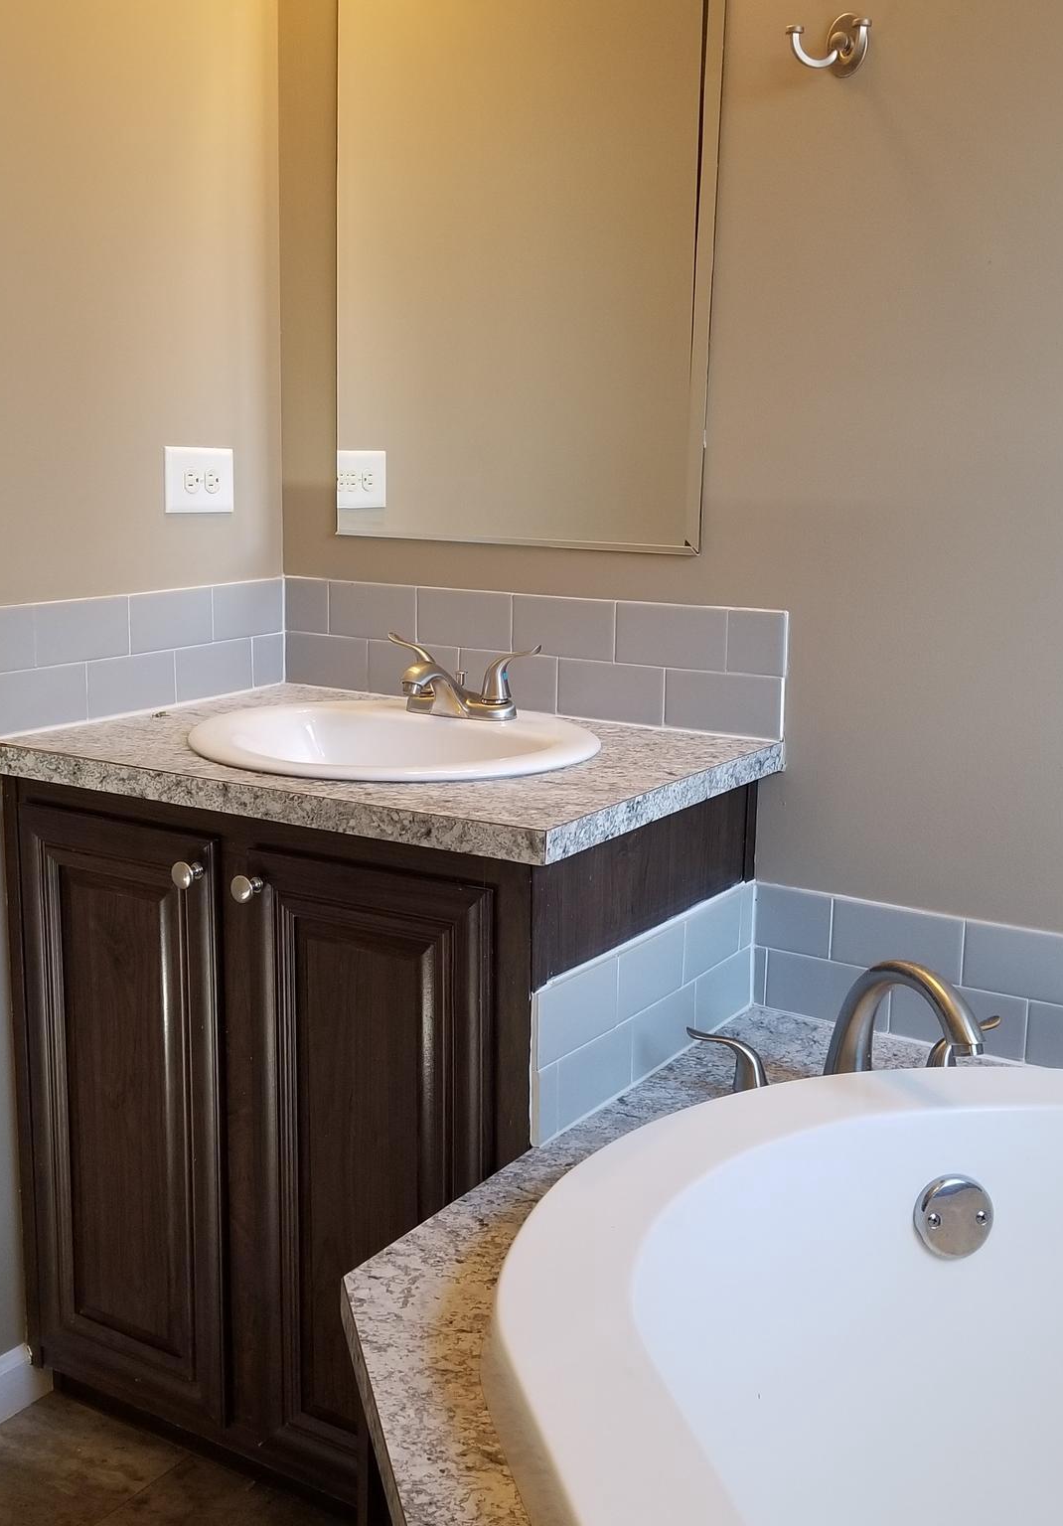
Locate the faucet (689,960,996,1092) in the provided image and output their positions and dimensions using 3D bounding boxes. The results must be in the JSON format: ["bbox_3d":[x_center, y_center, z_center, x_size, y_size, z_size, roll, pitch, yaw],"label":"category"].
[{"bbox_3d":[0.355,0.281,1.498,0.330,0.177,0.265,-2,12,-14],"label":"faucet"}]

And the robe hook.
[{"bbox_3d":[0.324,-0.763,1.608,0.094,0.066,0.064,8,13,32],"label":"robe hook"}]

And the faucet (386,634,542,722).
[{"bbox_3d":[-0.106,-0.102,1.871,0.236,0.094,0.140,8,13,32],"label":"faucet"}]

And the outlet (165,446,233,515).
[{"bbox_3d":[-0.436,-0.371,2.010,0.007,0.084,0.130,7,13,29],"label":"outlet"}]

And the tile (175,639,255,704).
[{"bbox_3d":[-0.436,-0.128,2.101,0.008,0.073,0.152,8,14,31],"label":"tile"}]

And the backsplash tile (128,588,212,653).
[{"bbox_3d":[-0.476,-0.190,2.021,0.008,0.076,0.152,8,14,31],"label":"backsplash tile"}]

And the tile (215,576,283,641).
[{"bbox_3d":[-0.398,-0.215,2.145,0.008,0.076,0.140,8,14,31],"label":"tile"}]

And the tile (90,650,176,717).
[{"bbox_3d":[-0.520,-0.103,1.980,0.010,0.072,0.152,8,14,31],"label":"tile"}]

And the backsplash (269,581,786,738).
[{"bbox_3d":[-0.025,-0.147,2.026,0.775,0.153,0.010,8,14,31],"label":"backsplash"}]

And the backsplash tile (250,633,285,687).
[{"bbox_3d":[-0.379,-0.147,2.202,0.010,0.072,0.067,8,14,31],"label":"backsplash tile"}]

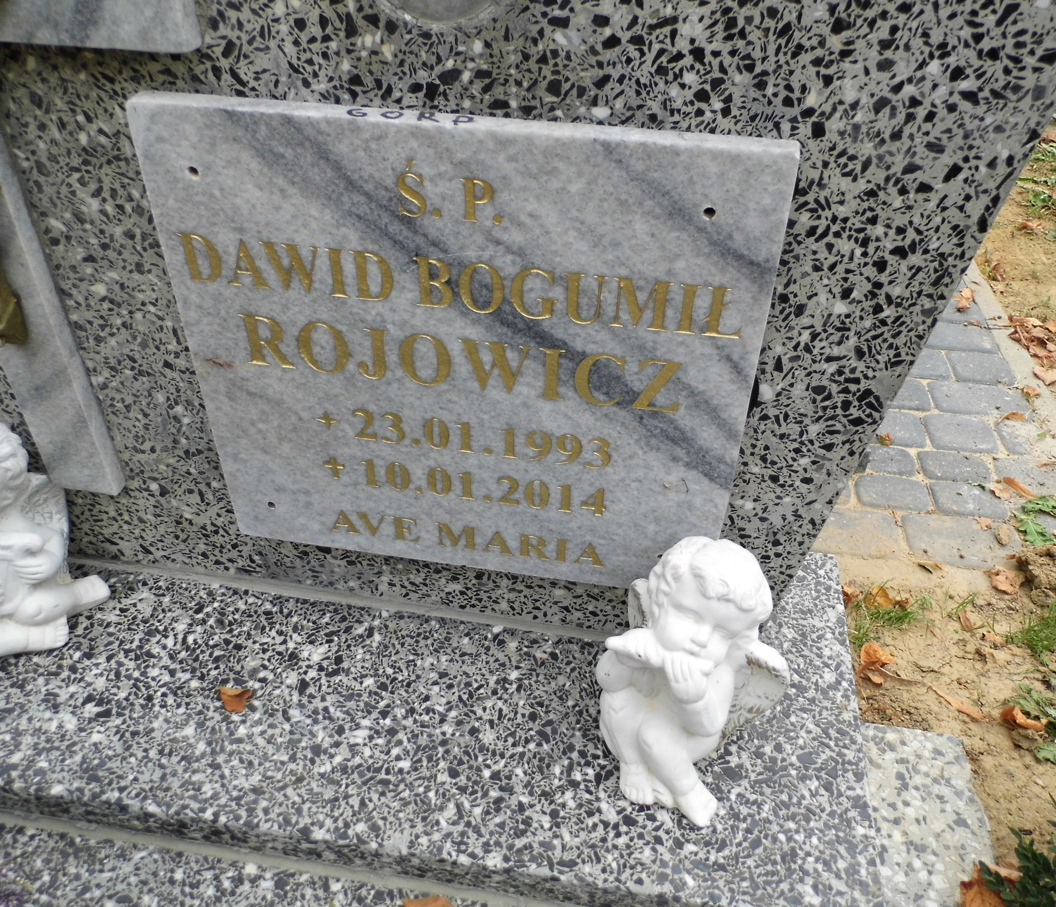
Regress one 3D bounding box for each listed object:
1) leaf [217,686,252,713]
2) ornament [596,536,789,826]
[{"bbox_3d":[-0.260,0.218,0.774,0.028,0.011,0.021,3,40,2],"label":"leaf"},{"bbox_3d":[0.128,0.172,0.691,0.133,0.200,0.144,24,45,25],"label":"ornament"}]

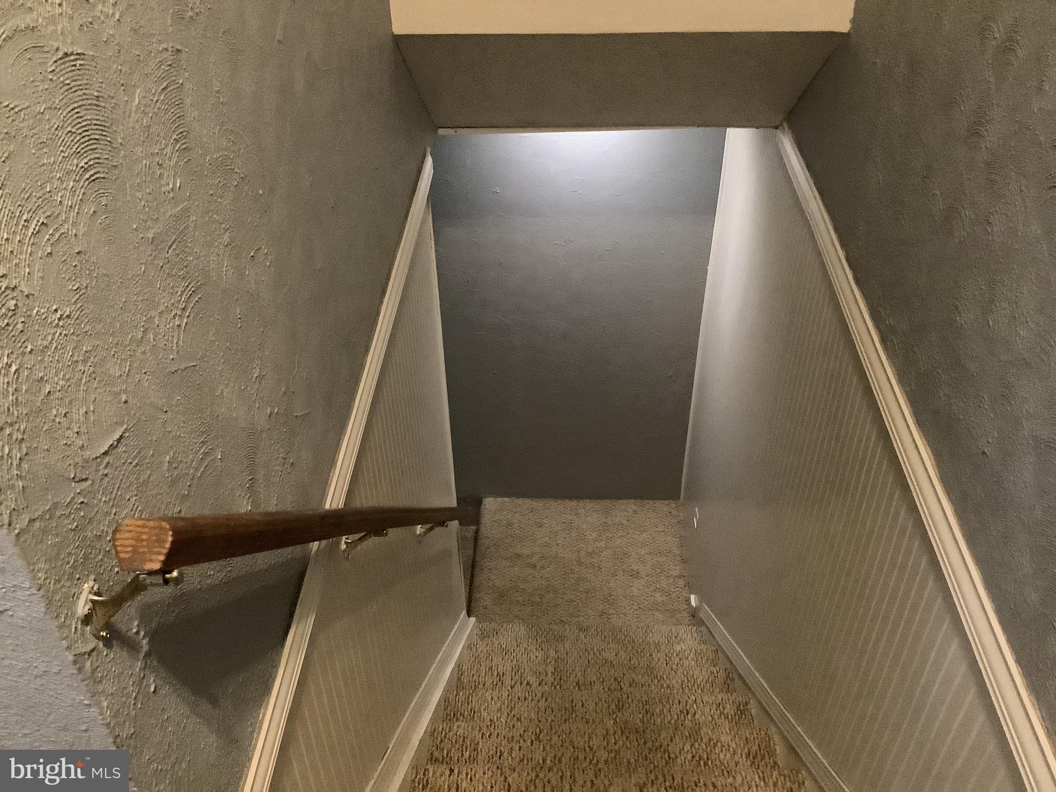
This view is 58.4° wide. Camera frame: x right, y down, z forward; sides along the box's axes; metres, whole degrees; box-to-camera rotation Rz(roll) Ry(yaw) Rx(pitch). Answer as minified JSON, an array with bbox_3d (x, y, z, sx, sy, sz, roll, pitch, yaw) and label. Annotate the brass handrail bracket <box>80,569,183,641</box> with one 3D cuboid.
[{"bbox_3d":[-0.300,0.157,0.721,0.080,0.082,0.050,1,39,2],"label":"brass handrail bracket"}]

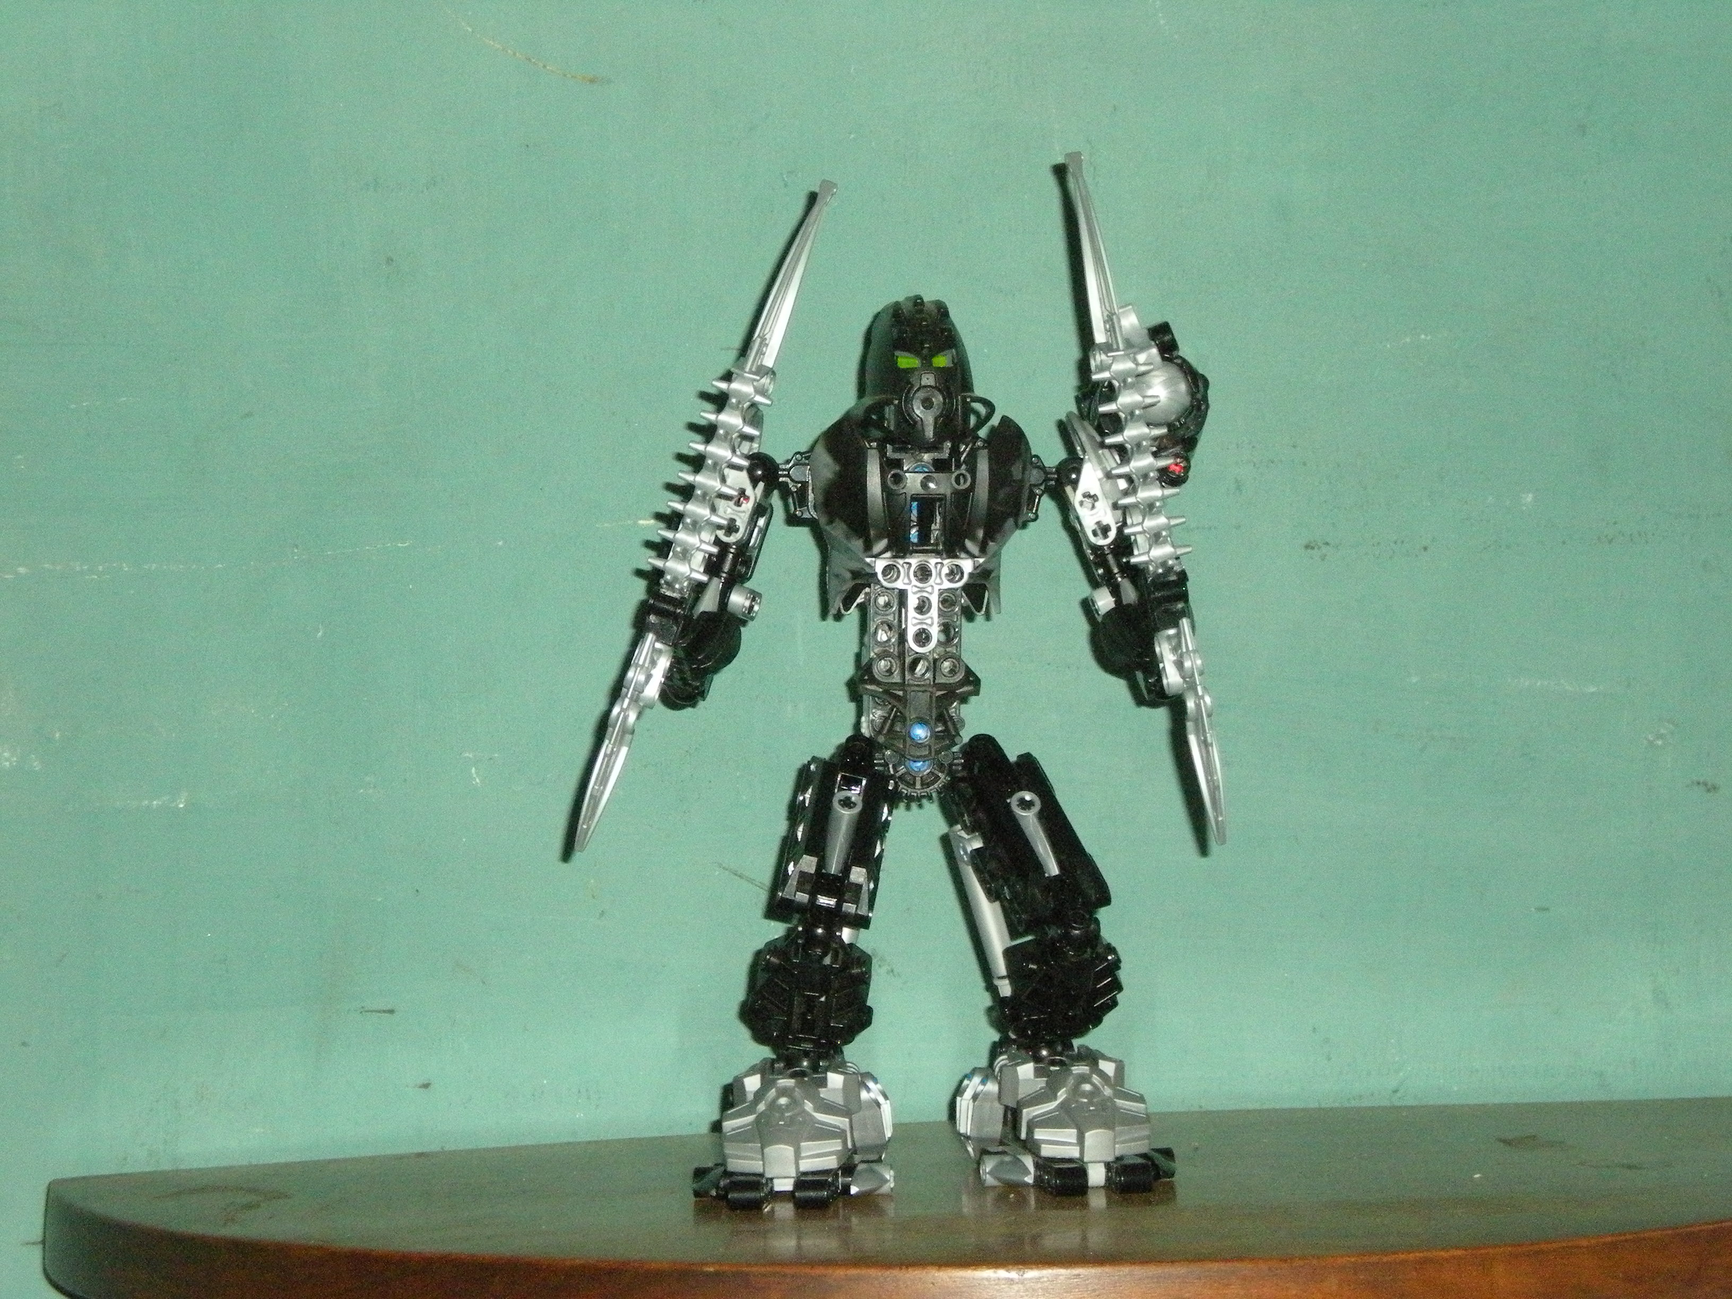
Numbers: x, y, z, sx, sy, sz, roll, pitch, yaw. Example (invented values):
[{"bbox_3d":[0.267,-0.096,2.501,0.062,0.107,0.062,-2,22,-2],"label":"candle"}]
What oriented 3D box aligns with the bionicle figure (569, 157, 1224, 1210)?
[{"bbox_3d":[0.007,0.007,1.432,0.163,0.256,0.092,-3,2,-5],"label":"bionicle figure"}]

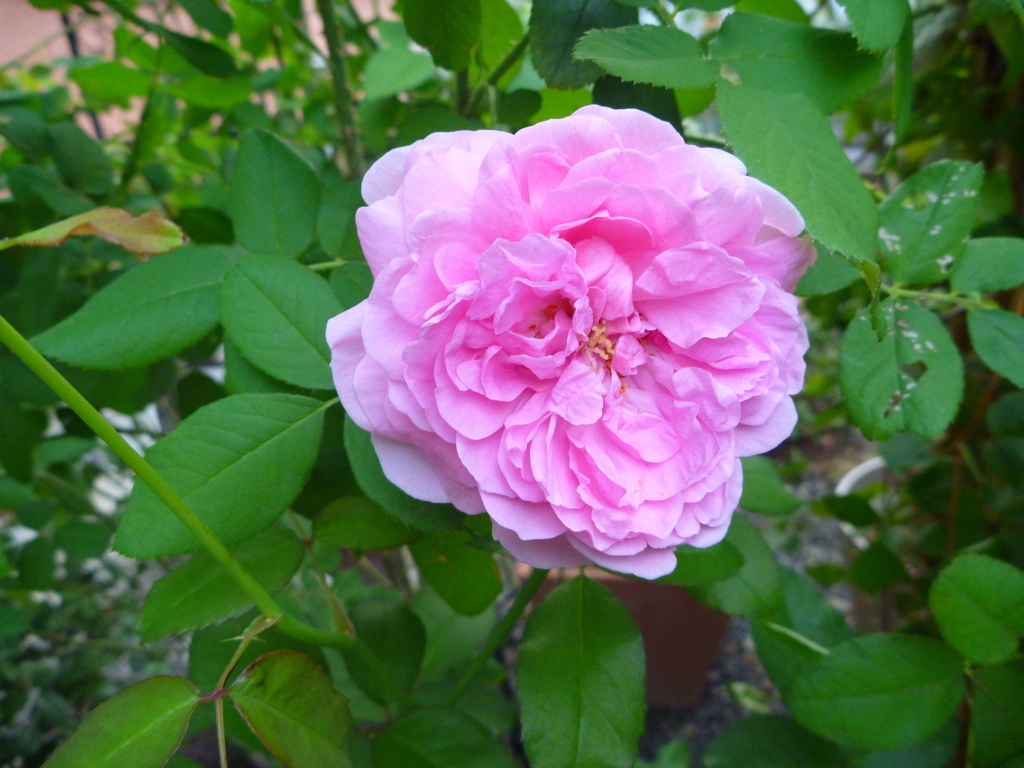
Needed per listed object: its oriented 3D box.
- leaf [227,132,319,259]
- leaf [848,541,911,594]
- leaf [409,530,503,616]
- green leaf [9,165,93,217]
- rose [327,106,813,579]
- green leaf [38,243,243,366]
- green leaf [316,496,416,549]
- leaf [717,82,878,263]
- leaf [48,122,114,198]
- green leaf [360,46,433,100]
[{"bbox_3d":[-0.075,-0.059,0.255,0.028,0.007,0.050,-12,66,-4],"label":"leaf"},{"bbox_3d":[0.204,0.102,0.460,0.035,0.010,0.029,-8,60,-5],"label":"leaf"},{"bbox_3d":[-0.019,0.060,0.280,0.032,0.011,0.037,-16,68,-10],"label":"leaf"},{"bbox_3d":[-0.222,-0.092,0.398,0.051,0.009,0.021,25,50,17],"label":"green leaf"},{"bbox_3d":[0.012,-0.008,0.178,0.099,0.095,0.055,-1,-7,-2],"label":"rose"},{"bbox_3d":[-0.102,-0.023,0.229,0.055,0.010,0.030,-25,58,-14],"label":"green leaf"},{"bbox_3d":[-0.046,0.046,0.267,0.033,0.006,0.023,7,47,-18],"label":"green leaf"},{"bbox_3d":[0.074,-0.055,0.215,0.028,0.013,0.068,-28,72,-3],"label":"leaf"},{"bbox_3d":[-0.219,-0.114,0.422,0.026,0.009,0.052,-33,72,-19],"label":"leaf"},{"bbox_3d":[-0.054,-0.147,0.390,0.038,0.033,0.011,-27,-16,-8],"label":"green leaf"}]

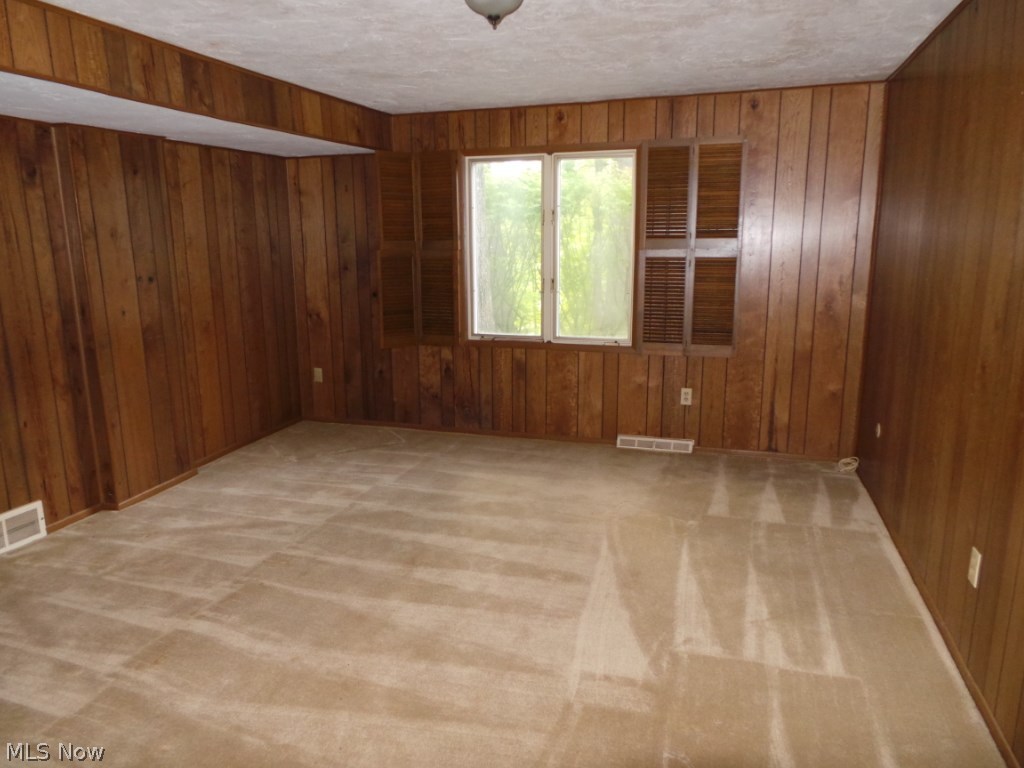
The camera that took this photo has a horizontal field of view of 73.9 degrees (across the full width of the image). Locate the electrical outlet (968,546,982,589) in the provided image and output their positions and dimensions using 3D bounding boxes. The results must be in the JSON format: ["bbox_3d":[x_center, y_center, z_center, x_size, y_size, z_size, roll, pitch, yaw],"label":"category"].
[{"bbox_3d":[1.498,0.596,2.209,0.008,0.118,0.072,3,13,17],"label":"electrical outlet"}]

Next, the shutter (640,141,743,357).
[{"bbox_3d":[1.124,-0.840,4.320,0.621,1.333,0.050,3,13,17],"label":"shutter"}]

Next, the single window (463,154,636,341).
[{"bbox_3d":[0.247,-0.906,4.645,1.166,1.261,0.090,3,13,17],"label":"single window"}]

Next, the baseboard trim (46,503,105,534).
[{"bbox_3d":[-2.312,0.714,3.617,0.018,0.046,0.345,3,13,17],"label":"baseboard trim"}]

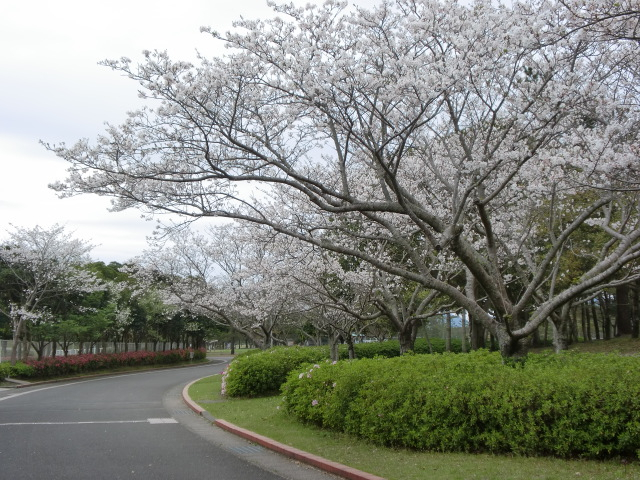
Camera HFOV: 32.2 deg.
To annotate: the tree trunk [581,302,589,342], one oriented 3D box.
[{"bbox_3d":[10.968,3.421,46.000,0.270,1.659,0.270,0,-5,0],"label":"tree trunk"}]

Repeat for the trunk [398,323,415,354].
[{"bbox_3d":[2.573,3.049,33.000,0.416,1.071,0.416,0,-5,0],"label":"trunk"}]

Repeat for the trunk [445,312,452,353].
[{"bbox_3d":[4.865,3.540,42.000,0.227,1.590,0.227,0,-5,0],"label":"trunk"}]

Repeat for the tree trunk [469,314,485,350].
[{"bbox_3d":[5.643,3.408,40.000,0.469,1.442,0.469,0,-5,0],"label":"tree trunk"}]

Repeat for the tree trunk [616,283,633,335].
[{"bbox_3d":[12.078,2.737,44.000,0.575,2.102,0.575,0,-5,0],"label":"tree trunk"}]

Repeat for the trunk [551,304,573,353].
[{"bbox_3d":[6.967,2.582,32.000,0.490,1.442,0.490,0,-5,0],"label":"trunk"}]

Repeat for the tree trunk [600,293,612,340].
[{"bbox_3d":[11.622,3.103,45.000,0.325,1.947,0.325,0,-5,0],"label":"tree trunk"}]

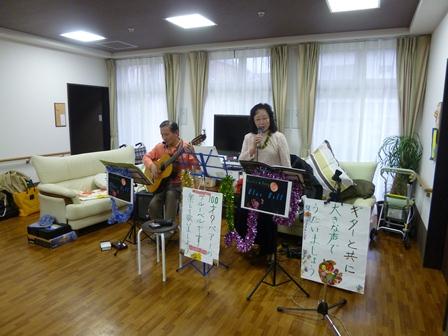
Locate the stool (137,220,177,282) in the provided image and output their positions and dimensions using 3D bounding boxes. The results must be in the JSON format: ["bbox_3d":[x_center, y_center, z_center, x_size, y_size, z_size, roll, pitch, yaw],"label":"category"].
[{"bbox_3d":[-0.593,0.760,2.915,0.345,0.452,0.345,1,10,0],"label":"stool"}]

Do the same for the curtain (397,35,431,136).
[{"bbox_3d":[2.413,-0.465,4.188,0.400,2.480,0.160,5,11,24],"label":"curtain"}]

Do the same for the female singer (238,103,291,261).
[{"bbox_3d":[0.430,0.155,3.170,0.500,1.590,0.360,4,10,19],"label":"female singer"}]

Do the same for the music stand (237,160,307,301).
[{"bbox_3d":[0.425,0.500,2.574,0.570,1.110,0.490,8,12,36],"label":"music stand"}]

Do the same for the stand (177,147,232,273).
[{"bbox_3d":[-0.173,0.446,2.868,0.520,1.210,0.460,7,12,35],"label":"stand"}]

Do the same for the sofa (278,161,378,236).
[{"bbox_3d":[1.209,0.399,4.146,1.500,0.900,0.850,5,10,24],"label":"sofa"}]

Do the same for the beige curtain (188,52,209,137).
[{"bbox_3d":[-0.408,-0.628,5.132,0.360,2.475,0.150,5,10,24],"label":"beige curtain"}]

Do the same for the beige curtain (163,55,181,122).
[{"bbox_3d":[-0.878,-0.661,5.338,0.331,2.465,0.150,5,10,24],"label":"beige curtain"}]

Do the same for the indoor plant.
[{"bbox_3d":[2.183,0.210,3.961,0.540,1.260,0.520,5,11,24],"label":"indoor plant"}]

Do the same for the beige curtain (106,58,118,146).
[{"bbox_3d":[-2.030,-0.745,5.843,0.270,2.448,0.150,5,10,24],"label":"beige curtain"}]

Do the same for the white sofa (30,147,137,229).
[{"bbox_3d":[-1.873,0.245,4.899,0.870,0.910,1.750,6,11,29],"label":"white sofa"}]

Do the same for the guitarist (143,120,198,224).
[{"bbox_3d":[-0.630,0.155,3.710,0.620,1.380,0.680,6,11,29],"label":"guitarist"}]

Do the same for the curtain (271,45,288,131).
[{"bbox_3d":[0.775,-0.519,4.618,0.253,2.449,0.150,5,10,24],"label":"curtain"}]

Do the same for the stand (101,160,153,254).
[{"bbox_3d":[-1.046,0.403,3.418,0.540,0.980,0.480,9,13,41],"label":"stand"}]

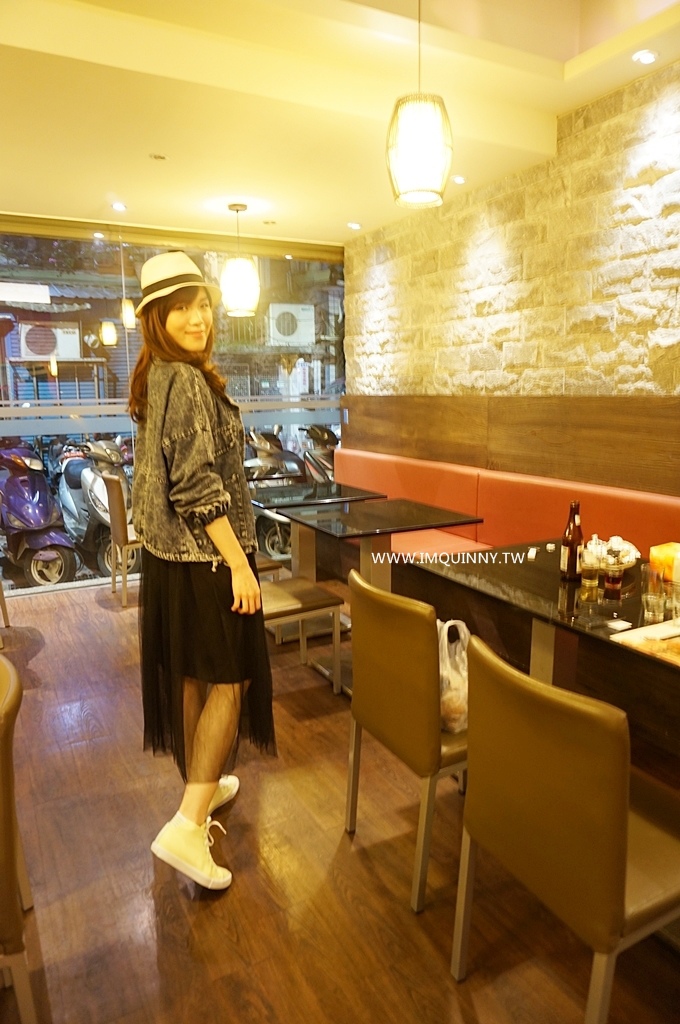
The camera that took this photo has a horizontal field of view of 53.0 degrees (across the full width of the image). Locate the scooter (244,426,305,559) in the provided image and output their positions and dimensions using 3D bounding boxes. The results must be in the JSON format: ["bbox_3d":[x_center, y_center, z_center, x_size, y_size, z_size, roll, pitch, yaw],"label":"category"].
[{"bbox_3d":[-0.841,-0.167,6.277,0.700,1.140,1.750,-8,12,-34],"label":"scooter"}]

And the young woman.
[{"bbox_3d":[-0.373,0.167,1.954,0.423,1.694,0.473,1,10,8],"label":"young woman"}]

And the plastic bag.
[{"bbox_3d":[0.312,0.445,1.861,0.138,0.305,0.148,-6,11,-27],"label":"plastic bag"}]

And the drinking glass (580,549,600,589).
[{"bbox_3d":[0.763,0.169,2.069,0.054,0.099,0.054,-6,11,-27],"label":"drinking glass"}]

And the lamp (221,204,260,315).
[{"bbox_3d":[-0.628,-1.561,4.268,0.241,0.650,0.241,-6,11,-27],"label":"lamp"}]

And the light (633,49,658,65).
[{"bbox_3d":[1.214,-1.798,2.711,0.103,0.044,0.103,-6,11,-27],"label":"light"}]

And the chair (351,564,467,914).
[{"bbox_3d":[0.314,0.594,1.972,0.468,0.830,0.419,-6,11,-27],"label":"chair"}]

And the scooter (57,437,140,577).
[{"bbox_3d":[-2.095,-0.061,5.766,0.700,1.140,1.750,-8,13,-37],"label":"scooter"}]

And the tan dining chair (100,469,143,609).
[{"bbox_3d":[-1.273,0.151,4.566,0.468,0.830,0.419,-6,11,-27],"label":"tan dining chair"}]

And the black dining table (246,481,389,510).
[{"bbox_3d":[-0.223,0.273,4.004,0.734,0.762,0.734,-6,11,-27],"label":"black dining table"}]

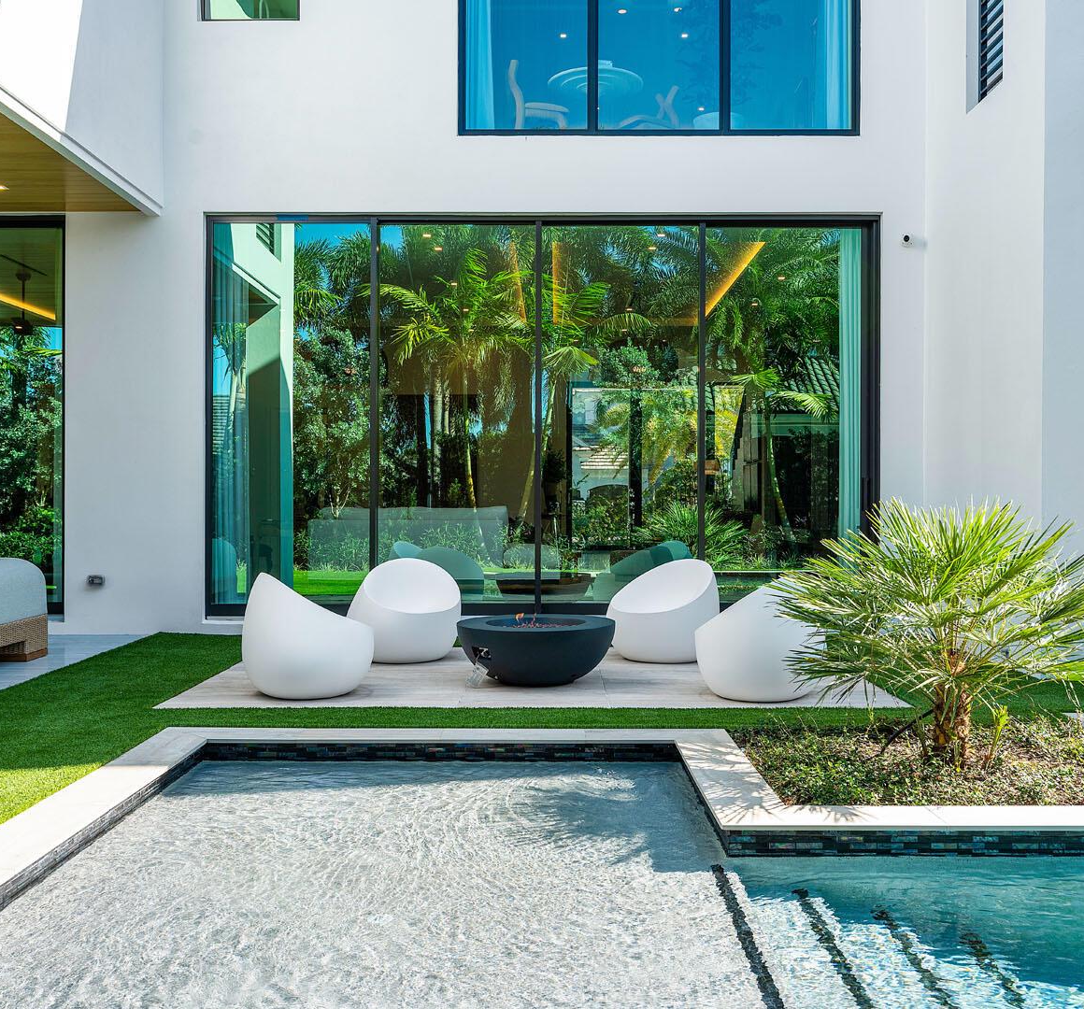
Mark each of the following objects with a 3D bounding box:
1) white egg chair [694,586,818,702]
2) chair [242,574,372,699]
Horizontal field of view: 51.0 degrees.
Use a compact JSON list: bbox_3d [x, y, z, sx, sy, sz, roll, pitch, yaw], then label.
[{"bbox_3d":[1.353,0.782,7.026,0.820,0.790,0.830,0,0,30],"label":"white egg chair"},{"bbox_3d":[-1.458,0.782,7.104,0.820,0.790,0.830,0,0,-18],"label":"chair"}]

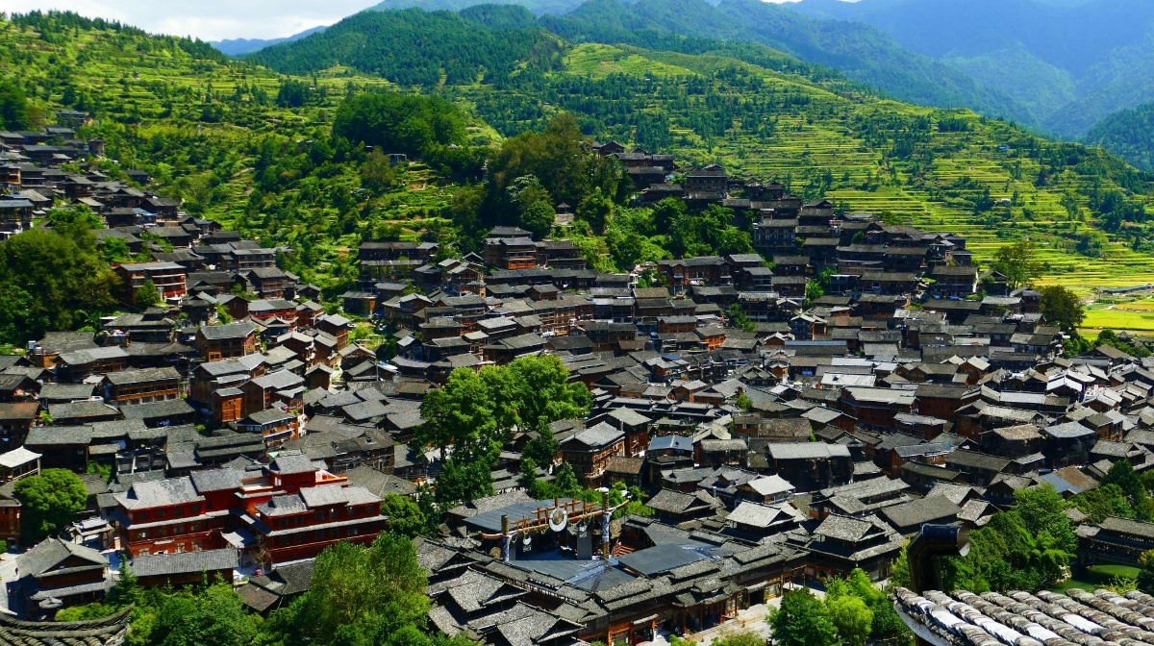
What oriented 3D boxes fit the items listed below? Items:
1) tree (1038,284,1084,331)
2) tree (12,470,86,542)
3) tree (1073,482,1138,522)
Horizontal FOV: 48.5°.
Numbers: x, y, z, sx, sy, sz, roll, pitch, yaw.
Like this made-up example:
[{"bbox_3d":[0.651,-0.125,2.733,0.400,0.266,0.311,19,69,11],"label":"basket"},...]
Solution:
[{"bbox_3d":[198.670,-5.100,525.000,18.500,20.740,18.000,3,8,21],"label":"tree"},{"bbox_3d":[-111.700,39.270,272.000,15.300,16.990,14.500,-3,8,-23],"label":"tree"},{"bbox_3d":[116.230,40.290,282.000,13.000,9.800,11.500,0,8,0],"label":"tree"}]

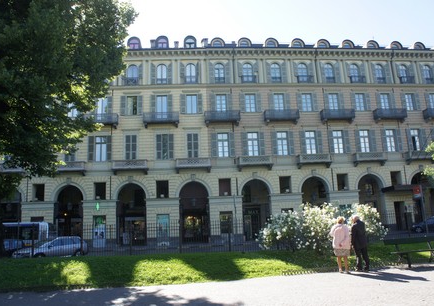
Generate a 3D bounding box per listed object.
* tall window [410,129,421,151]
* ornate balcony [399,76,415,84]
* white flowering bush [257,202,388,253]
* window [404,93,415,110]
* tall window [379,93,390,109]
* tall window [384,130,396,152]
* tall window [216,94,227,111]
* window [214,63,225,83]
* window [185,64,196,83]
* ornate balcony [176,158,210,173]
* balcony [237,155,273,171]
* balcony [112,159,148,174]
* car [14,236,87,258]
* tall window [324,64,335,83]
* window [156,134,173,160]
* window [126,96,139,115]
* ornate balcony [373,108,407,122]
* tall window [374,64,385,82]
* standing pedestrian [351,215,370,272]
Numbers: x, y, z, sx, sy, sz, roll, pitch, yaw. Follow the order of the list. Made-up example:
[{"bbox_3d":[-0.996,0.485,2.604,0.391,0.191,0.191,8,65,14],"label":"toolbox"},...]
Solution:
[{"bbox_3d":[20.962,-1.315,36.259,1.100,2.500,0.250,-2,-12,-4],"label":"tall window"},{"bbox_3d":[23.056,-8.775,41.719,1.950,1.020,0.500,-2,-13,-5],"label":"ornate balcony"},{"bbox_3d":[4.684,3.440,15.600,5.400,2.250,2.900,-2,-12,-5],"label":"white flowering bush"},{"bbox_3d":[20.803,-5.431,37.107,1.100,2.020,0.250,-2,-12,-4],"label":"window"},{"bbox_3d":[19.893,-6.152,40.938,1.220,2.250,0.250,-2,-13,-5],"label":"tall window"},{"bbox_3d":[17.139,-1.137,34.352,1.164,2.238,0.250,-2,-12,-5],"label":"tall window"},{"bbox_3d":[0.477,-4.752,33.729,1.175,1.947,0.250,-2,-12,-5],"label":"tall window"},{"bbox_3d":[0.288,-9.267,39.680,1.350,2.500,0.250,-2,-13,-5],"label":"window"},{"bbox_3d":[-2.598,-7.798,34.106,1.032,2.038,0.250,-2,-12,-5],"label":"window"},{"bbox_3d":[-2.244,1.303,33.636,3.454,1.342,1.050,-2,-11,-5],"label":"ornate balcony"},{"bbox_3d":[3.826,1.105,34.151,3.400,1.365,1.050,-2,-11,-5],"label":"balcony"},{"bbox_3d":[-8.508,1.328,33.902,3.500,1.270,1.000,-2,-12,-4],"label":"balcony"},{"bbox_3d":[-10.678,6.178,22.329,1.720,1.470,4.150,-12,-15,38],"label":"car"},{"bbox_3d":[12.482,-8.829,38.161,1.200,2.400,0.220,-2,-12,-4],"label":"tall window"},{"bbox_3d":[-5.661,-0.593,37.171,1.850,2.800,0.250,-2,-13,-5],"label":"window"},{"bbox_3d":[-8.805,-4.903,36.018,1.260,1.990,0.250,-2,-11,-5],"label":"window"},{"bbox_3d":[18.288,-3.808,36.354,3.300,1.206,0.900,-2,-11,-5],"label":"ornate balcony"},{"bbox_3d":[18.238,-8.907,38.569,1.200,2.400,0.220,-2,-12,-4],"label":"tall window"},{"bbox_3d":[4.346,2.745,10.455,0.500,1.690,0.380,0,-13,-14],"label":"standing pedestrian"}]

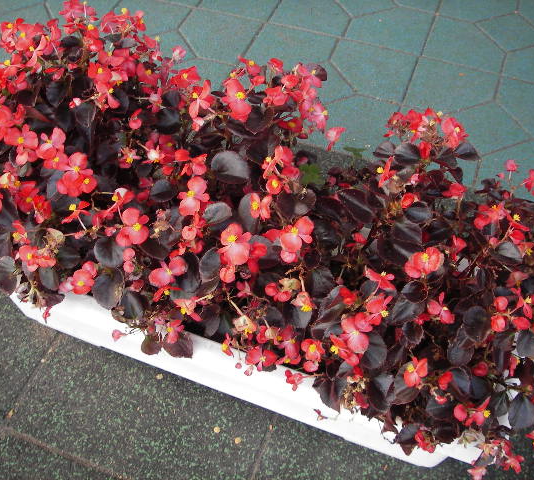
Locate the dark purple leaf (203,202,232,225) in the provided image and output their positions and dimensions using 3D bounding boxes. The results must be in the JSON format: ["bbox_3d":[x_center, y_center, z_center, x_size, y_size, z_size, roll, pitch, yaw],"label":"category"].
[{"bbox_3d":[-0.069,-0.037,0.979,0.041,0.012,0.033,-23,66,-14],"label":"dark purple leaf"}]

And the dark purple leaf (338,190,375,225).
[{"bbox_3d":[0.132,-0.050,1.048,0.049,0.014,0.069,-38,63,-25],"label":"dark purple leaf"}]

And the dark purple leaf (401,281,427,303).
[{"bbox_3d":[0.195,0.068,0.929,0.036,0.016,0.031,-6,59,-2],"label":"dark purple leaf"}]

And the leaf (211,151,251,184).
[{"bbox_3d":[-0.054,-0.111,1.078,0.062,0.018,0.055,14,72,4],"label":"leaf"}]

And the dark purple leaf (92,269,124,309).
[{"bbox_3d":[-0.224,0.068,0.988,0.046,0.014,0.054,-6,76,-11],"label":"dark purple leaf"}]

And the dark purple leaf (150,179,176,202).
[{"bbox_3d":[-0.153,-0.073,1.030,0.043,0.012,0.037,3,60,-2],"label":"dark purple leaf"}]

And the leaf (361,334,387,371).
[{"bbox_3d":[0.143,0.151,0.943,0.038,0.013,0.049,17,73,12],"label":"leaf"}]

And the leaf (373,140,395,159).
[{"bbox_3d":[0.167,-0.129,1.000,0.039,0.012,0.033,-18,54,-16],"label":"leaf"}]

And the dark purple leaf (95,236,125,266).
[{"bbox_3d":[-0.235,0.016,1.054,0.046,0.014,0.049,10,75,-6],"label":"dark purple leaf"}]

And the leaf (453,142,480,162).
[{"bbox_3d":[0.285,-0.126,1.002,0.043,0.012,0.036,23,49,16],"label":"leaf"}]

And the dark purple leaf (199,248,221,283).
[{"bbox_3d":[-0.079,0.036,0.983,0.037,0.013,0.046,3,72,24],"label":"dark purple leaf"}]

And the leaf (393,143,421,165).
[{"bbox_3d":[0.211,-0.130,1.065,0.041,0.016,0.039,22,63,15],"label":"leaf"}]

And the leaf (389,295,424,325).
[{"bbox_3d":[0.185,0.092,0.934,0.052,0.014,0.044,-32,63,-17],"label":"leaf"}]

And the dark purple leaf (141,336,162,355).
[{"bbox_3d":[-0.163,0.148,0.989,0.026,0.010,0.026,11,73,-5],"label":"dark purple leaf"}]

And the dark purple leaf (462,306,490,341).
[{"bbox_3d":[0.291,0.118,0.982,0.036,0.013,0.051,-3,70,10],"label":"dark purple leaf"}]

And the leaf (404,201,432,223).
[{"bbox_3d":[0.235,-0.045,1.099,0.043,0.015,0.041,6,60,7],"label":"leaf"}]

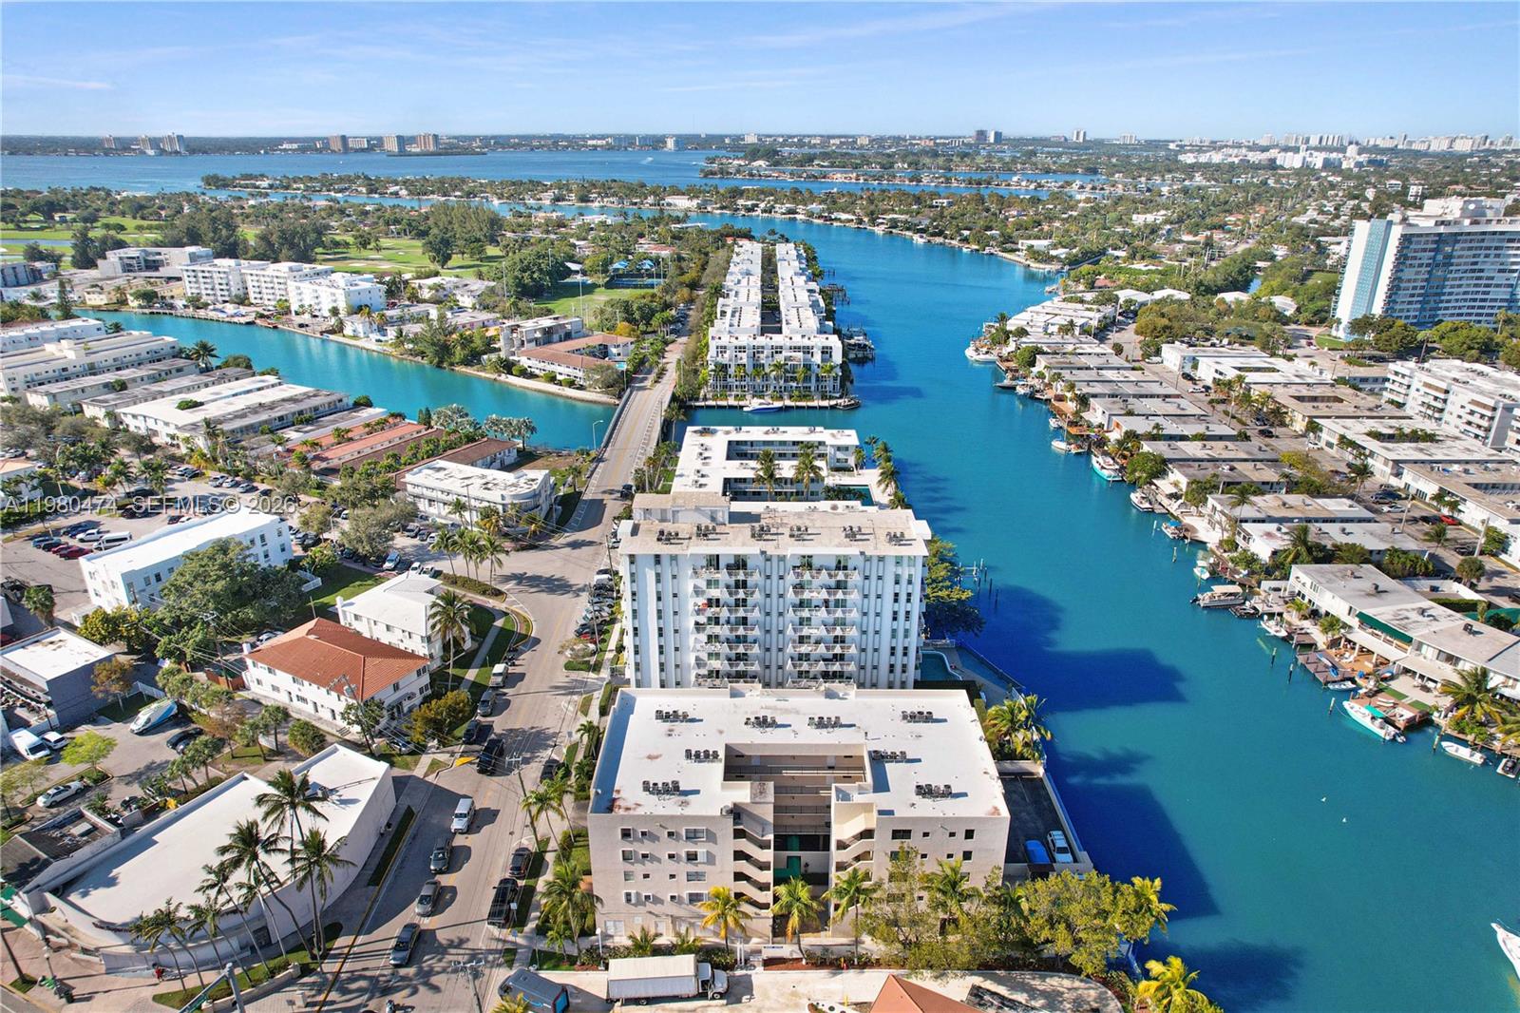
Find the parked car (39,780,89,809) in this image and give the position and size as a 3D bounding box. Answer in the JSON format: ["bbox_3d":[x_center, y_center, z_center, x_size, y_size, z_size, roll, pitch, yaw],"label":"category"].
[{"bbox_3d":[-86.681,35.593,115.310,1.830,1.470,4.750,15,26,32],"label":"parked car"}]

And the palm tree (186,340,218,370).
[{"bbox_3d":[-189.793,-50.629,316.666,9.500,10.600,9.500,0,22,0],"label":"palm tree"}]

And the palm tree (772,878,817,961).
[{"bbox_3d":[3.269,40.814,91.027,4.800,10.300,4.800,0,22,0],"label":"palm tree"}]

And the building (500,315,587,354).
[{"bbox_3d":[-81.914,-64.195,352.255,12.300,10.300,28.000,15,26,33],"label":"building"}]

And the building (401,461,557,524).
[{"bbox_3d":[-60.729,-2.531,202.791,31.500,7.300,18.500,10,24,23],"label":"building"}]

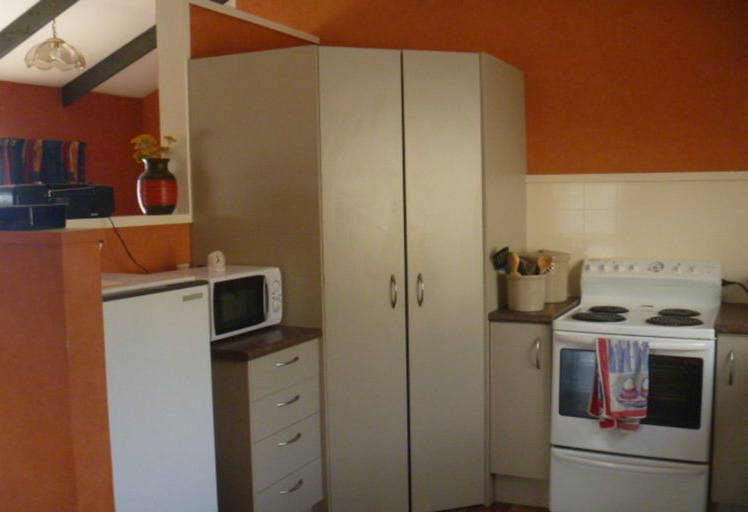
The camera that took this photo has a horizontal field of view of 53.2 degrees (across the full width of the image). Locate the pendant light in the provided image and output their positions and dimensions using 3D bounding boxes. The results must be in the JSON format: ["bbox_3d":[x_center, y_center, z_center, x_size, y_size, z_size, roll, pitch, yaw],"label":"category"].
[{"bbox_3d":[-2.017,-1.339,4.728,0.379,0.320,0.379,2,6,28],"label":"pendant light"}]

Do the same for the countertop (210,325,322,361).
[{"bbox_3d":[-0.607,0.337,3.050,0.591,0.037,0.488,2,6,28],"label":"countertop"}]

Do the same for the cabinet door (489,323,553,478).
[{"bbox_3d":[0.665,0.651,3.343,0.278,0.702,0.022,2,6,28],"label":"cabinet door"}]

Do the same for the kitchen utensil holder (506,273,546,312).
[{"bbox_3d":[0.718,0.166,3.503,0.184,0.162,0.184,2,6,28],"label":"kitchen utensil holder"}]

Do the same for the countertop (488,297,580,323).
[{"bbox_3d":[0.774,0.262,3.531,0.284,0.035,0.563,2,6,28],"label":"countertop"}]

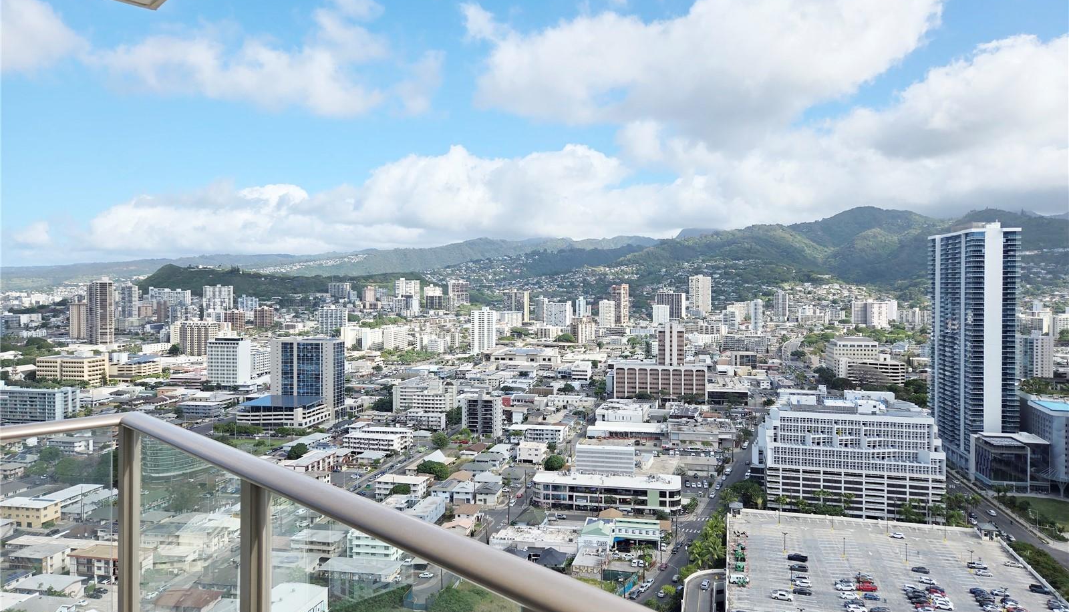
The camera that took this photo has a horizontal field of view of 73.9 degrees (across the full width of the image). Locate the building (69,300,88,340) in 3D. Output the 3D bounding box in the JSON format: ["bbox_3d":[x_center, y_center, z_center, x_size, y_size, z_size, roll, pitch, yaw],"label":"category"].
[{"bbox_3d":[-719.470,22.010,1120.000,22.710,60.660,20.440,-1,2,-30],"label":"building"}]

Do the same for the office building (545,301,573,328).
[{"bbox_3d":[46.220,16.100,1328.020,43.000,49.500,26.000,0,1,14],"label":"office building"}]

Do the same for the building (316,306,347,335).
[{"bbox_3d":[-326.390,25.470,1150.980,42.830,44.840,17.230,0,1,12],"label":"building"}]

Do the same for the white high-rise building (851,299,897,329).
[{"bbox_3d":[620.730,13.940,1300.000,75.100,49.790,32.000,1,2,24],"label":"white high-rise building"}]

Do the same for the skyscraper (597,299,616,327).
[{"bbox_3d":[132.730,17.720,1300.830,26.290,53.350,18.200,0,1,18],"label":"skyscraper"}]

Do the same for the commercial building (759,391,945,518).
[{"bbox_3d":[133.210,62.630,306.690,66.000,45.500,57.000,0,1,17],"label":"commercial building"}]

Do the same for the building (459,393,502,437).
[{"bbox_3d":[-33.110,69.910,455.410,25.000,26.300,15.000,0,1,11],"label":"building"}]

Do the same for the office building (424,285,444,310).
[{"bbox_3d":[-214.790,-17.130,1520.000,37.950,51.390,20.000,0,1,5],"label":"office building"}]

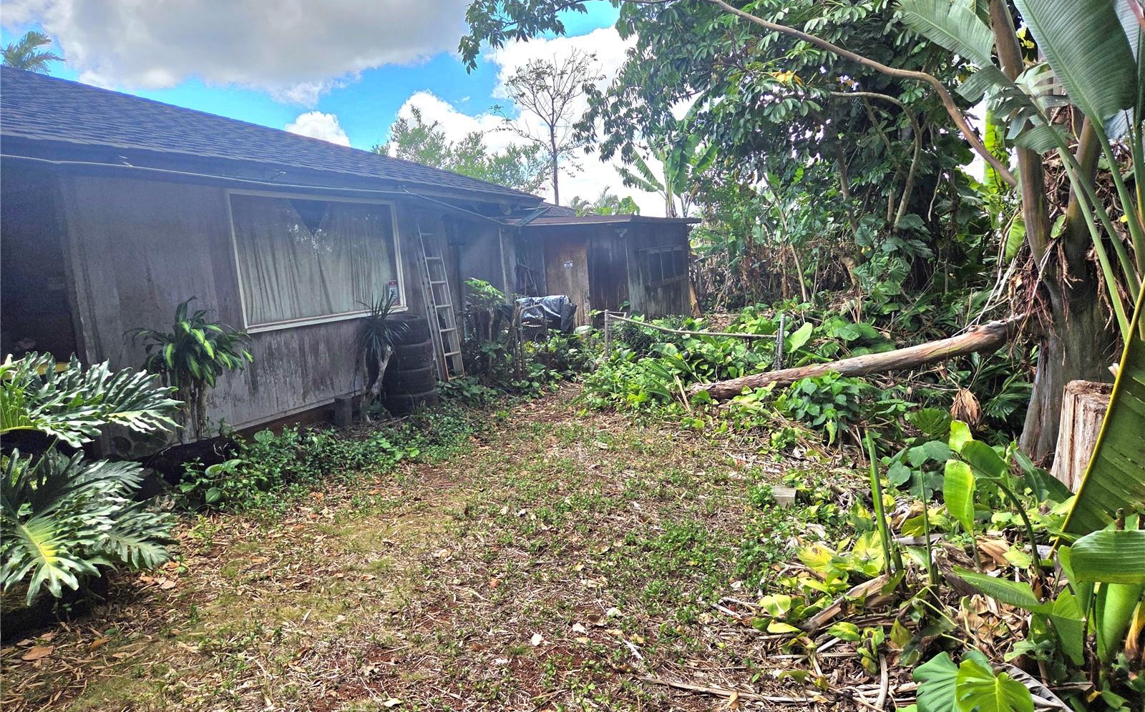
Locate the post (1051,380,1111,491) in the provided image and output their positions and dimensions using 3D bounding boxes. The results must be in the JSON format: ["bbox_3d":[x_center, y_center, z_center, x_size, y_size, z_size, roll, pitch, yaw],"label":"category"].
[{"bbox_3d":[2.828,0.465,4.178,0.420,0.601,0.420,0,9,34],"label":"post"}]

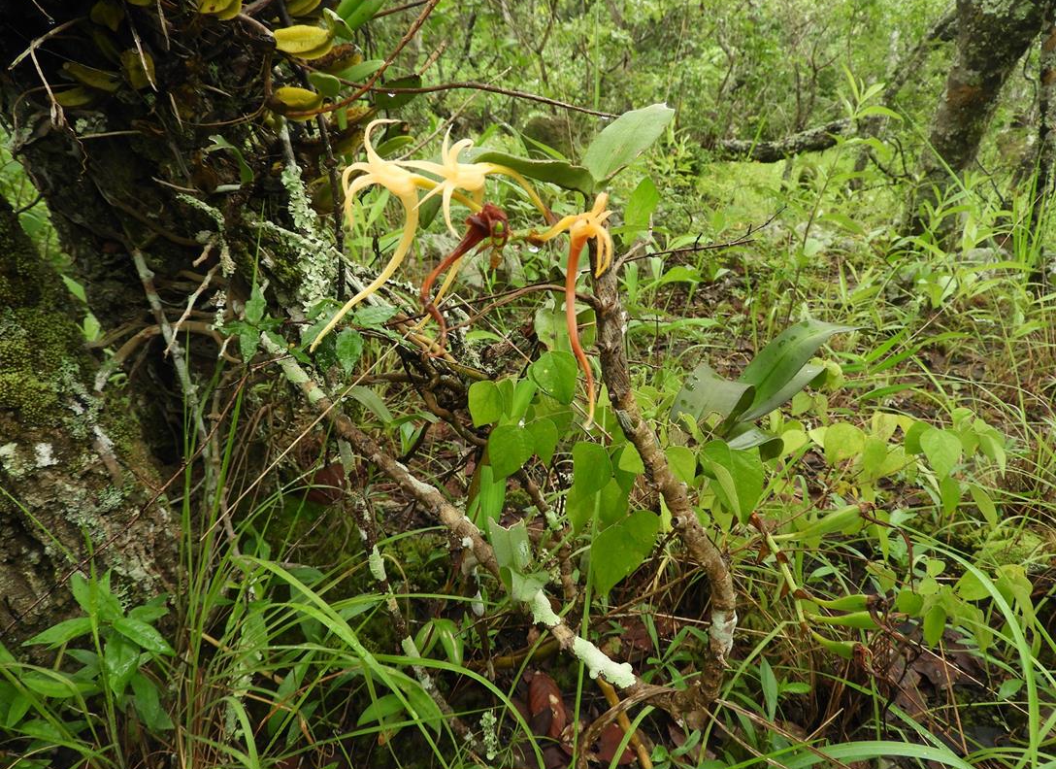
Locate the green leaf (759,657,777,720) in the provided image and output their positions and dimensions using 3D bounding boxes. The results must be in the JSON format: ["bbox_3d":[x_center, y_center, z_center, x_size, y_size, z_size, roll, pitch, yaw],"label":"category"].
[{"bbox_3d":[0.233,0.295,0.710,0.017,0.062,0.017,0,21,0],"label":"green leaf"}]

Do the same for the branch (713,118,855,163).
[{"bbox_3d":[1.456,-1.400,4.200,0.770,0.230,0.270,0,21,0],"label":"branch"}]

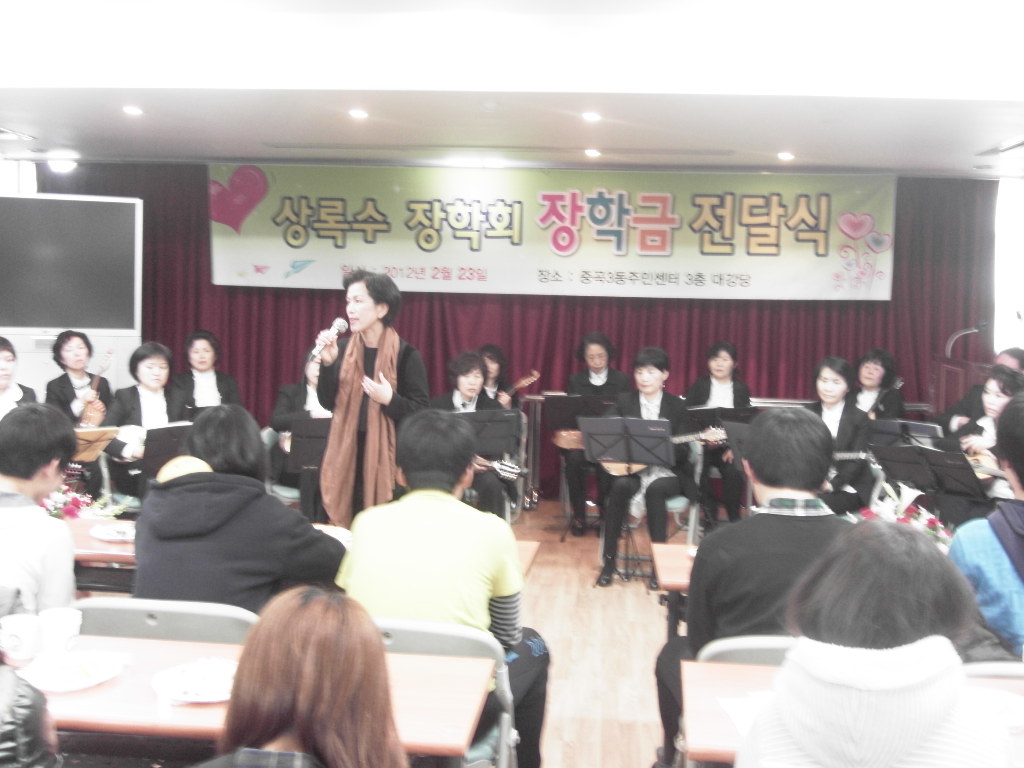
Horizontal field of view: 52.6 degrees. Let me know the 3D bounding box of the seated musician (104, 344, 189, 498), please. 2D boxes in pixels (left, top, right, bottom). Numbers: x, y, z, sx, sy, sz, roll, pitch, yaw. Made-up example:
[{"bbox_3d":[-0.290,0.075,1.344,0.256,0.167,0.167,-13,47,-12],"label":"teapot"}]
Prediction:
[{"bbox_3d":[-1.775,0.412,5.137,0.520,1.230,0.740,-1,6,-25],"label":"seated musician"}]

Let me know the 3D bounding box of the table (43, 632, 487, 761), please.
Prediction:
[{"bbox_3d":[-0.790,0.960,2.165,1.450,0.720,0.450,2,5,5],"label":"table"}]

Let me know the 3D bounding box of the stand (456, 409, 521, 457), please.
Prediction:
[{"bbox_3d":[-0.203,0.612,5.450,0.500,0.940,0.400,2,6,3],"label":"stand"}]

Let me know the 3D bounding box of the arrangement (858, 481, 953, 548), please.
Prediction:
[{"bbox_3d":[1.191,0.428,3.150,0.360,0.280,0.280,1,5,0],"label":"arrangement"}]

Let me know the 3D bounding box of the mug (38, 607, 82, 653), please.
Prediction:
[{"bbox_3d":[-1.047,0.581,2.400,0.094,0.090,0.094,1,6,0],"label":"mug"}]

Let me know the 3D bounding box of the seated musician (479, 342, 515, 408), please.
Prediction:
[{"bbox_3d":[-0.145,0.325,6.722,0.520,1.200,0.720,2,5,7],"label":"seated musician"}]

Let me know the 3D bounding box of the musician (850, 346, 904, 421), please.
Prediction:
[{"bbox_3d":[2.178,0.410,6.240,0.520,1.230,0.720,4,6,27],"label":"musician"}]

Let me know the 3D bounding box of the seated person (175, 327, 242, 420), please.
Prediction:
[{"bbox_3d":[-1.989,0.267,6.698,0.470,1.240,0.700,-1,7,-16],"label":"seated person"}]

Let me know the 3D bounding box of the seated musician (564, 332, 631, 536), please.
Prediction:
[{"bbox_3d":[0.529,0.312,6.705,0.520,1.260,0.750,2,5,11],"label":"seated musician"}]

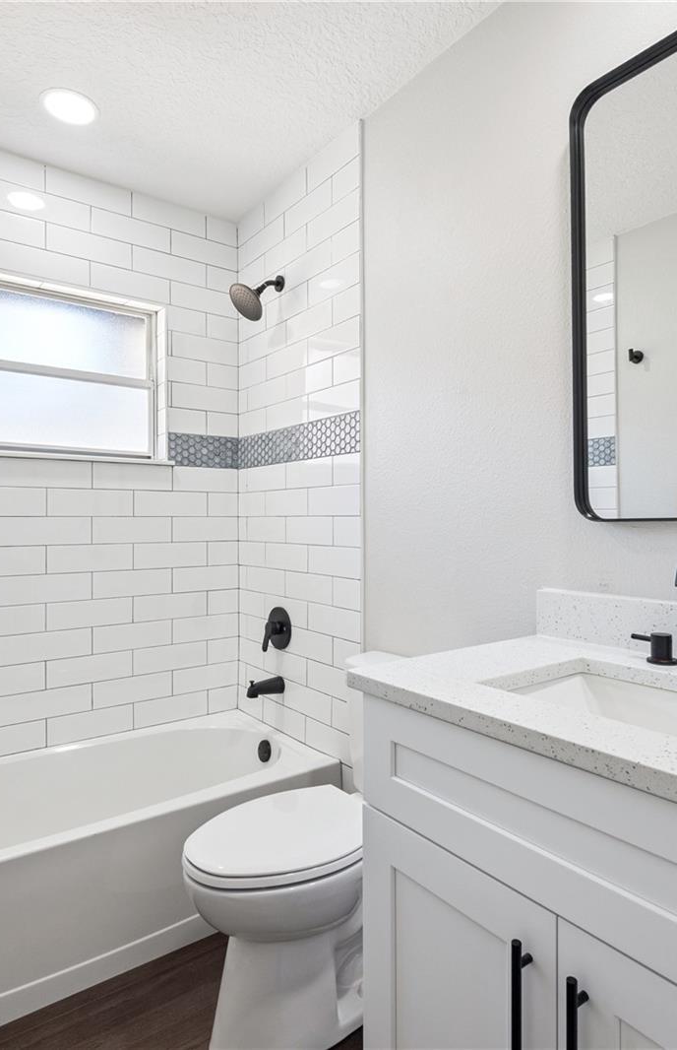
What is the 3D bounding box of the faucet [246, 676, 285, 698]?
[{"bbox_3d":[-0.277,0.606,2.276,0.140,0.066,0.064,0,0,-36],"label":"faucet"}]

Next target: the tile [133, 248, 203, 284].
[{"bbox_3d":[-0.667,-1.019,2.433,0.302,0.099,0.010,0,0,-36],"label":"tile"}]

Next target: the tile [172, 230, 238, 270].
[{"bbox_3d":[-0.551,-1.121,2.519,0.288,0.099,0.010,0,0,-36],"label":"tile"}]

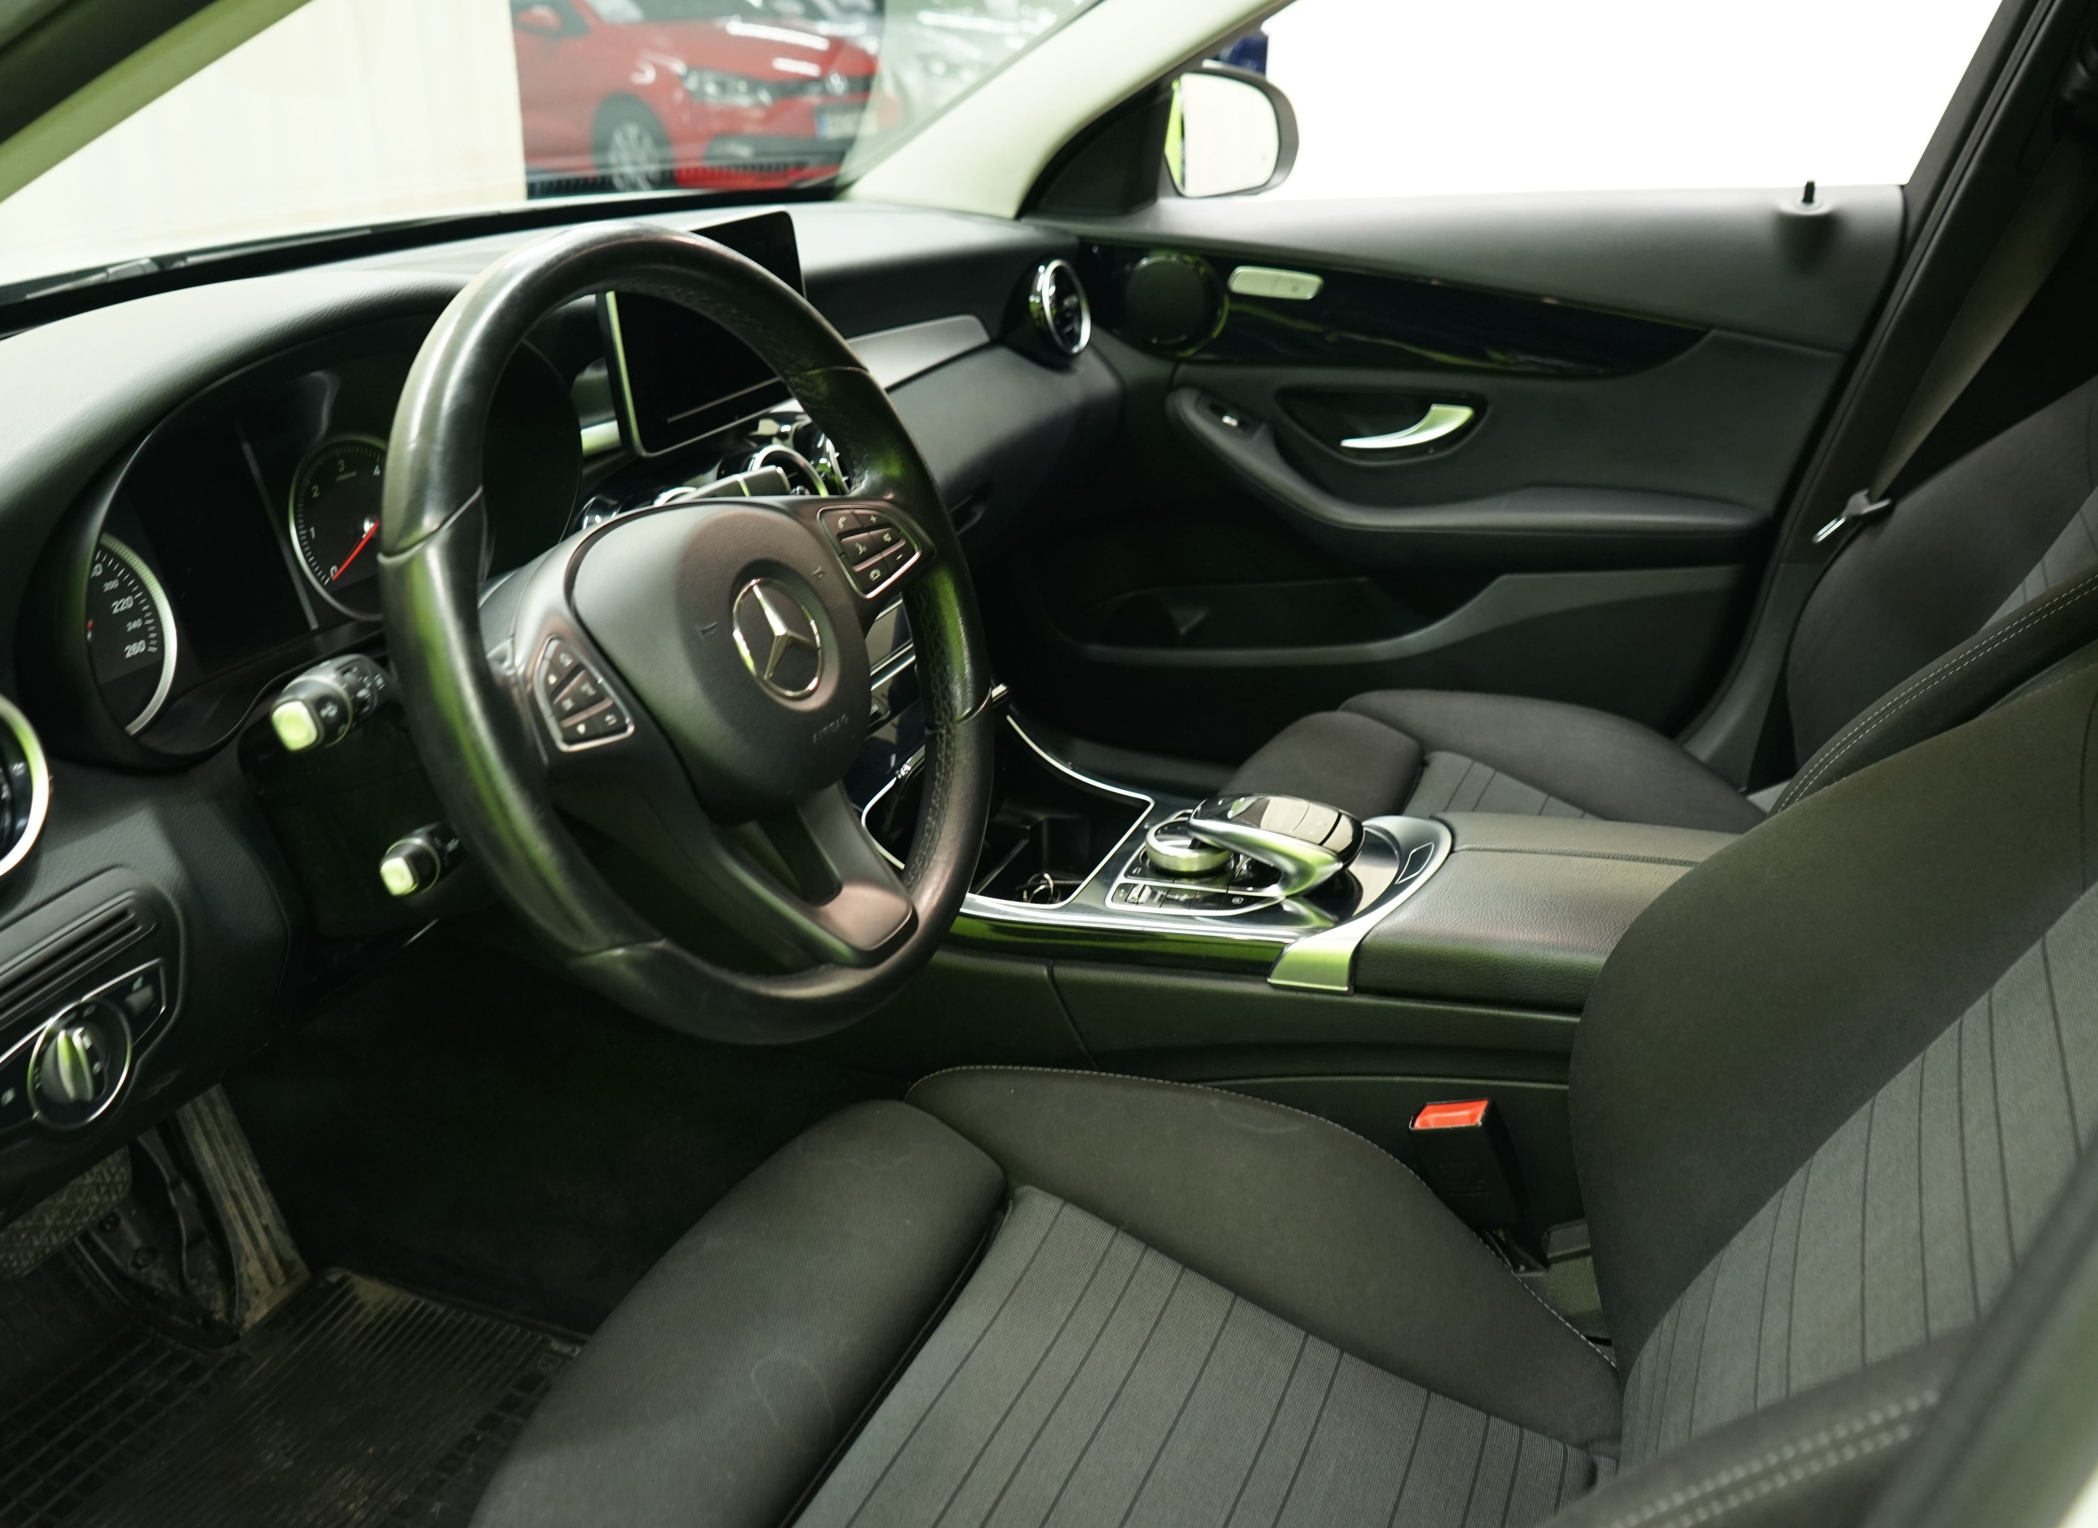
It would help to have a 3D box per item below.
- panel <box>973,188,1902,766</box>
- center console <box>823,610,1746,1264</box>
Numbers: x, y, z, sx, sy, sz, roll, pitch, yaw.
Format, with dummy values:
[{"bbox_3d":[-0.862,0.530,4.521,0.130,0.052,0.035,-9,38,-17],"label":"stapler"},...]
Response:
[{"bbox_3d":[0.320,-0.255,1.800,0.880,0.640,0.140,9,27,23],"label":"panel"},{"bbox_3d":[0.159,0.110,1.201,0.720,0.340,0.260,9,27,23],"label":"center console"}]

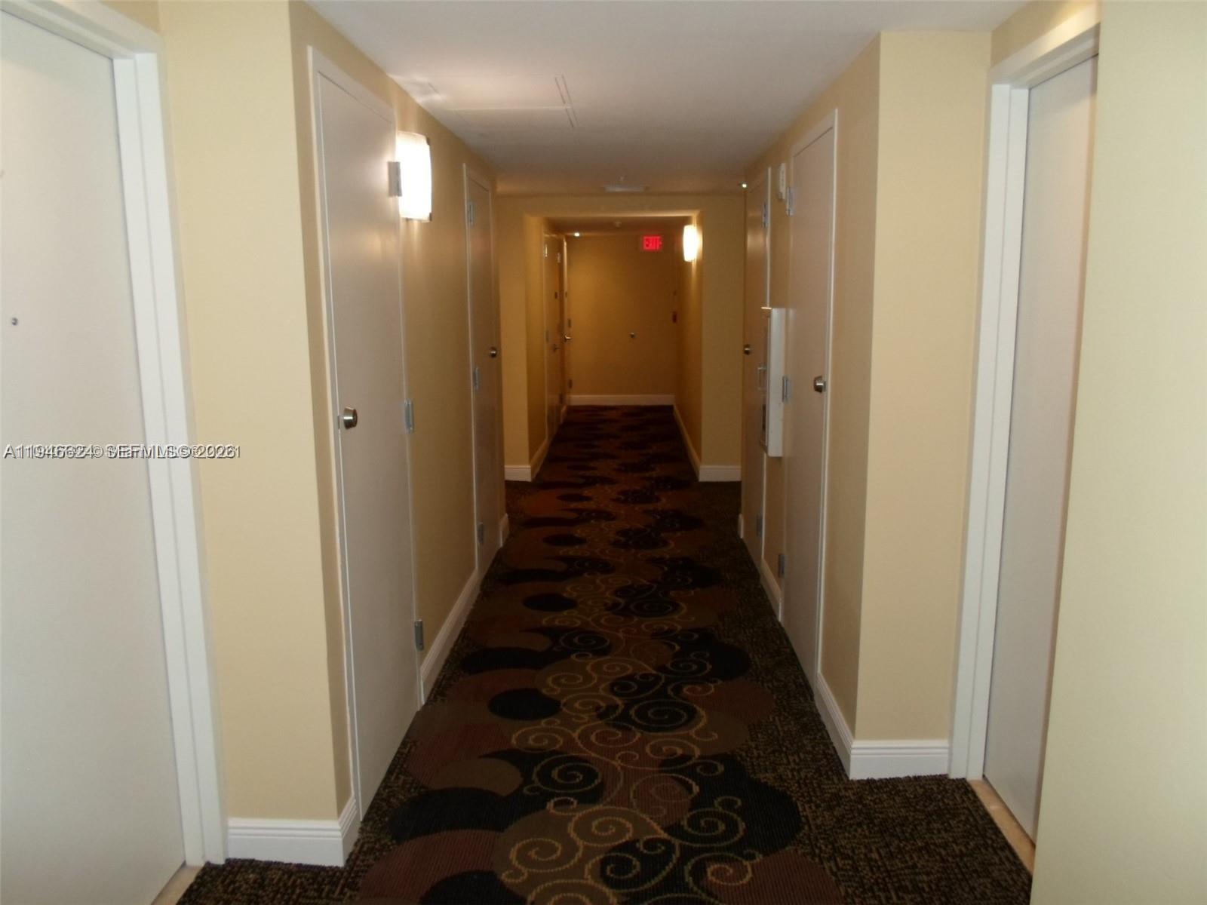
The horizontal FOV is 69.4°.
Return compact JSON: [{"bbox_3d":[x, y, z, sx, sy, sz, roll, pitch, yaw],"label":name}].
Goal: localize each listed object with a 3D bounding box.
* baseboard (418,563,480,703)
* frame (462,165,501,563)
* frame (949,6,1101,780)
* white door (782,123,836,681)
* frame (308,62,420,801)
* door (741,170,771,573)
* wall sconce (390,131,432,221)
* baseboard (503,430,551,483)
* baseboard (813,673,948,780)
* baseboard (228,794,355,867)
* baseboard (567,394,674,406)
[{"bbox_3d":[-0.658,0.764,3.874,0.018,0.134,1.287,0,9,2],"label":"baseboard"},{"bbox_3d":[-0.684,-0.408,4.735,0.110,2.127,0.761,0,9,2],"label":"frame"},{"bbox_3d":[1.130,0.067,2.124,0.152,2.113,0.935,0,9,2],"label":"frame"},{"bbox_3d":[0.845,-0.196,3.513,0.110,2.127,0.792,0,9,2],"label":"white door"},{"bbox_3d":[-0.744,-0.033,2.715,0.110,2.127,0.776,0,9,2],"label":"frame"},{"bbox_3d":[0.863,-0.426,4.878,0.055,2.067,0.783,0,9,2],"label":"door"},{"bbox_3d":[-0.652,-0.956,3.074,0.090,0.299,0.185,0,9,2],"label":"wall sconce"},{"bbox_3d":[-0.678,0.038,7.790,0.266,0.134,1.510,0,9,2],"label":"baseboard"},{"bbox_3d":[0.936,0.914,2.990,0.312,0.134,0.566,0,9,2],"label":"baseboard"},{"bbox_3d":[-0.855,1.034,2.429,0.321,0.134,0.201,0,9,2],"label":"baseboard"},{"bbox_3d":[0.238,-0.687,11.647,1.398,0.134,0.018,0,9,2],"label":"baseboard"}]

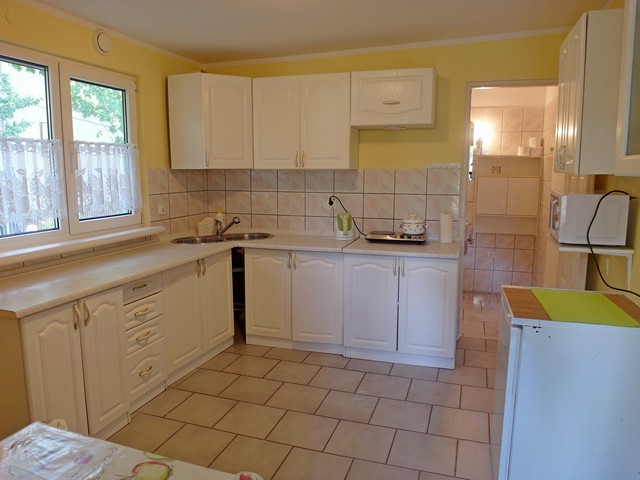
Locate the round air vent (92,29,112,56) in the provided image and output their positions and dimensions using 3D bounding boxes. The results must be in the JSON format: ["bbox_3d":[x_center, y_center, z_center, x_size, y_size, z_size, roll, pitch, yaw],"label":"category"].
[{"bbox_3d":[-1.423,-1.304,2.928,0.035,0.160,0.160,3,9,17],"label":"round air vent"}]

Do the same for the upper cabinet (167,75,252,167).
[{"bbox_3d":[-0.812,-0.944,3.671,0.594,0.714,0.594,3,9,19],"label":"upper cabinet"}]

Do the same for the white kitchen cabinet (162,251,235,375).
[{"bbox_3d":[-1.084,0.504,3.249,0.530,0.785,0.800,3,9,19],"label":"white kitchen cabinet"}]

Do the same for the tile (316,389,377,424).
[{"bbox_3d":[0.172,1.004,2.671,0.317,0.010,0.317,3,9,18],"label":"tile"}]

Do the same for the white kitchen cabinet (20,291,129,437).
[{"bbox_3d":[-1.400,0.657,2.228,0.554,0.797,0.589,3,9,17],"label":"white kitchen cabinet"}]

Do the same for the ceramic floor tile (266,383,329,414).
[{"bbox_3d":[-0.129,0.957,2.684,0.308,0.012,0.308,3,9,18],"label":"ceramic floor tile"}]

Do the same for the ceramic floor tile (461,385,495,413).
[{"bbox_3d":[1.023,0.982,2.691,0.315,0.010,0.315,3,9,19],"label":"ceramic floor tile"}]

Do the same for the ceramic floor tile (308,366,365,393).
[{"bbox_3d":[0.118,0.921,2.926,0.308,0.012,0.308,3,9,18],"label":"ceramic floor tile"}]

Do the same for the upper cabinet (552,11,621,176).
[{"bbox_3d":[1.522,-0.745,2.389,0.322,0.763,0.626,3,9,17],"label":"upper cabinet"}]

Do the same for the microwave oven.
[{"bbox_3d":[1.648,-0.145,2.753,0.328,0.276,0.473,3,9,21],"label":"microwave oven"}]

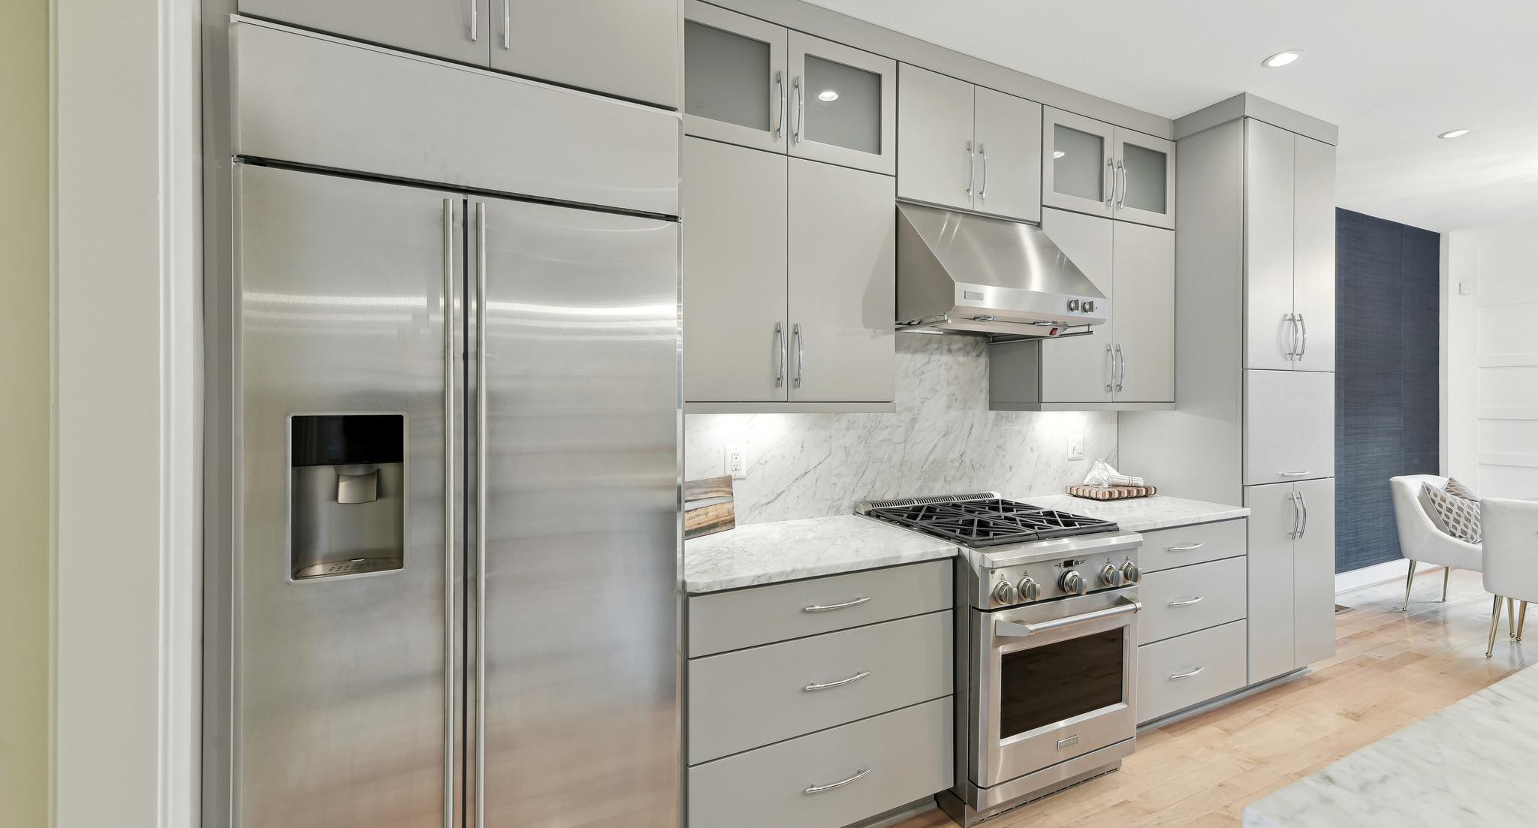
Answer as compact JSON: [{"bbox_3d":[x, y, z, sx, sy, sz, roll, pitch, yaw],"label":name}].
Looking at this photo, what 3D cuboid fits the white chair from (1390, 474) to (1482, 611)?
[{"bbox_3d":[4.511,0.859,3.842,0.613,0.879,0.613,0,1,-25],"label":"white chair"}]

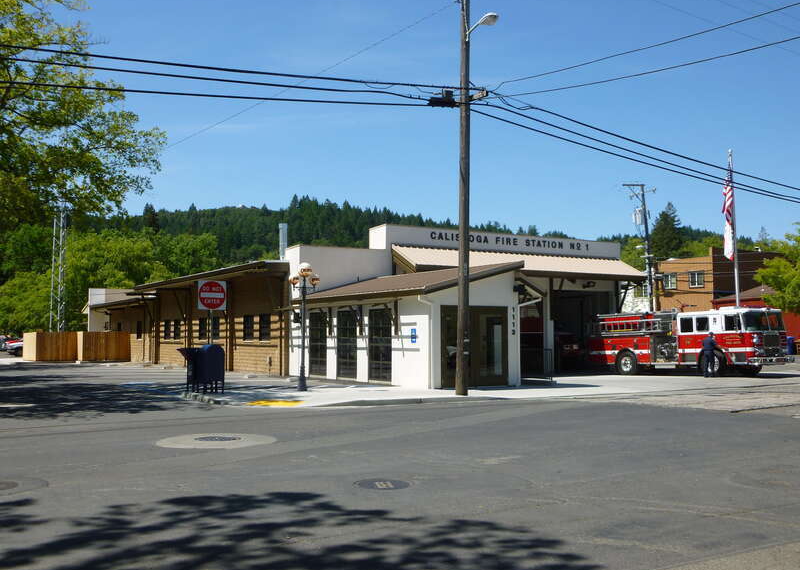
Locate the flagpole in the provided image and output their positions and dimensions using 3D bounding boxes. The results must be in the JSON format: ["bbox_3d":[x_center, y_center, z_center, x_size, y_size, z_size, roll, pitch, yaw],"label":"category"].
[{"bbox_3d":[16.265,-1.260,37.950,0.160,10.710,0.160,1,-4,-31],"label":"flagpole"}]

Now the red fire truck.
[{"bbox_3d":[12.150,2.396,34.116,2.450,2.950,8.900,2,-4,-31],"label":"red fire truck"}]

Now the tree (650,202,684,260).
[{"bbox_3d":[31.435,-1.092,91.431,5.600,17.400,5.600,0,-4,0],"label":"tree"}]

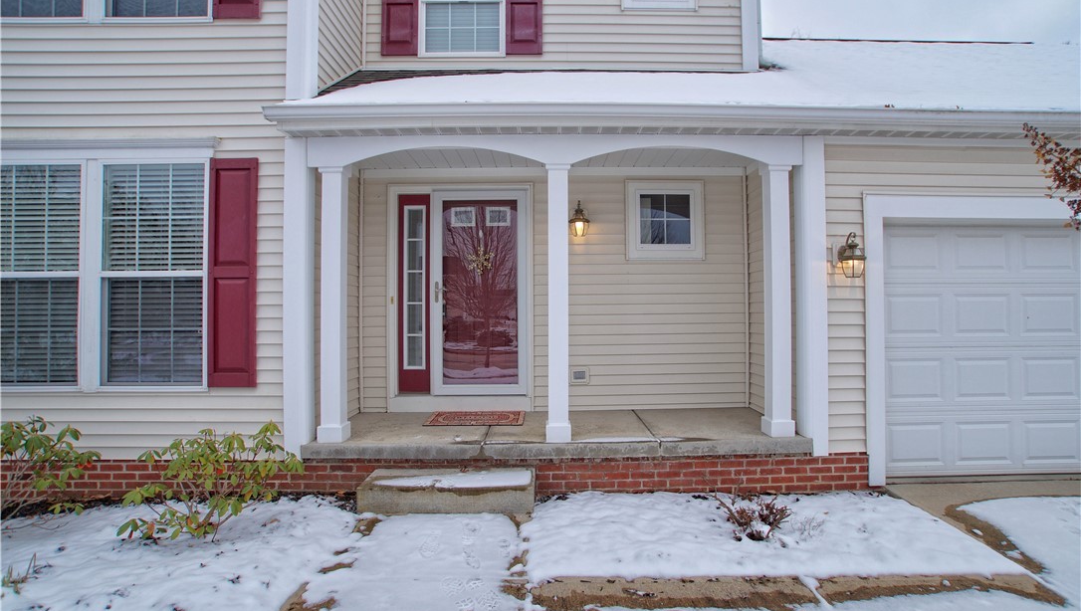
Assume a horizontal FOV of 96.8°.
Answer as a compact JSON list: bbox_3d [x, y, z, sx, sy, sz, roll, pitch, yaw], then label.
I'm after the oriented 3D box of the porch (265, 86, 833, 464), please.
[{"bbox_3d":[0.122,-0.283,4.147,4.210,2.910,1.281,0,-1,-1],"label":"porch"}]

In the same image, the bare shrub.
[{"bbox_3d":[1.347,1.327,3.090,0.470,0.255,0.380,0,-1,-1],"label":"bare shrub"}]

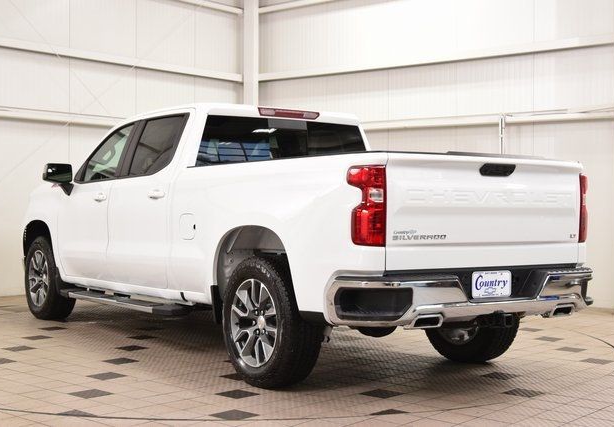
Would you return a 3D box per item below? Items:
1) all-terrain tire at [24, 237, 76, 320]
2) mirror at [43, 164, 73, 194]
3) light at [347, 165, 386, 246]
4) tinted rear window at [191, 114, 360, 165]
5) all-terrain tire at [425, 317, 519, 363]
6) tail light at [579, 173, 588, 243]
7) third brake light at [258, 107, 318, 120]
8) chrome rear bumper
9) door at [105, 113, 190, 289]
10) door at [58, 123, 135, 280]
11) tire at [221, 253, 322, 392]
[{"bbox_3d":[-2.510,0.628,9.098,0.280,0.822,0.824,0,1,-35],"label":"all-terrain tire"},{"bbox_3d":[-2.252,-0.307,8.324,0.280,0.300,0.190,0,1,-35],"label":"mirror"},{"bbox_3d":[0.317,-0.035,4.983,0.200,0.450,0.135,0,1,-35],"label":"light"},{"bbox_3d":[-0.130,-0.514,7.198,1.660,0.435,0.100,0,1,-35],"label":"tinted rear window"},{"bbox_3d":[1.185,0.677,6.815,0.280,0.822,0.824,0,1,-35],"label":"all-terrain tire"},{"bbox_3d":[1.793,-0.031,6.013,0.200,0.450,0.135,0,1,-35],"label":"tail light"},{"bbox_3d":[-0.137,-0.770,7.208,0.570,0.062,0.070,0,1,-35],"label":"third brake light"},{"bbox_3d":[1.045,0.467,5.510,2.020,0.310,0.355,0,1,-35],"label":"chrome rear bumper"},{"bbox_3d":[-1.224,-0.101,7.227,0.280,1.370,1.110,0,1,-35],"label":"door"},{"bbox_3d":[-1.845,-0.090,8.117,0.280,1.355,1.220,0,1,-35],"label":"door"},{"bbox_3d":[-0.228,0.673,5.829,0.280,0.822,0.824,0,1,-35],"label":"tire"}]

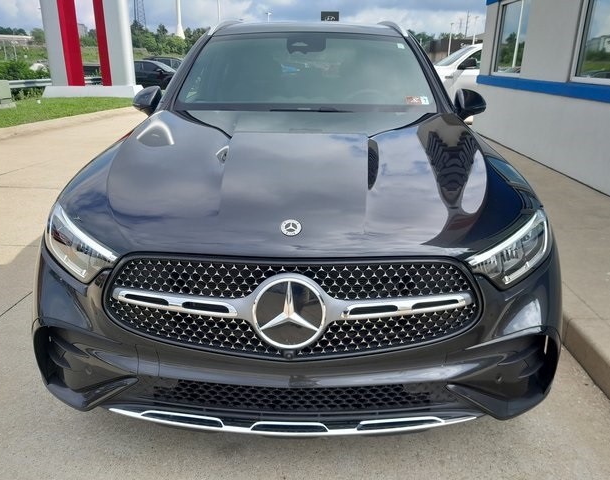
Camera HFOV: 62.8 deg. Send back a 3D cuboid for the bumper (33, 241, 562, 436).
[{"bbox_3d":[-0.040,0.284,1.616,1.820,0.560,0.420,1,20,2],"label":"bumper"}]

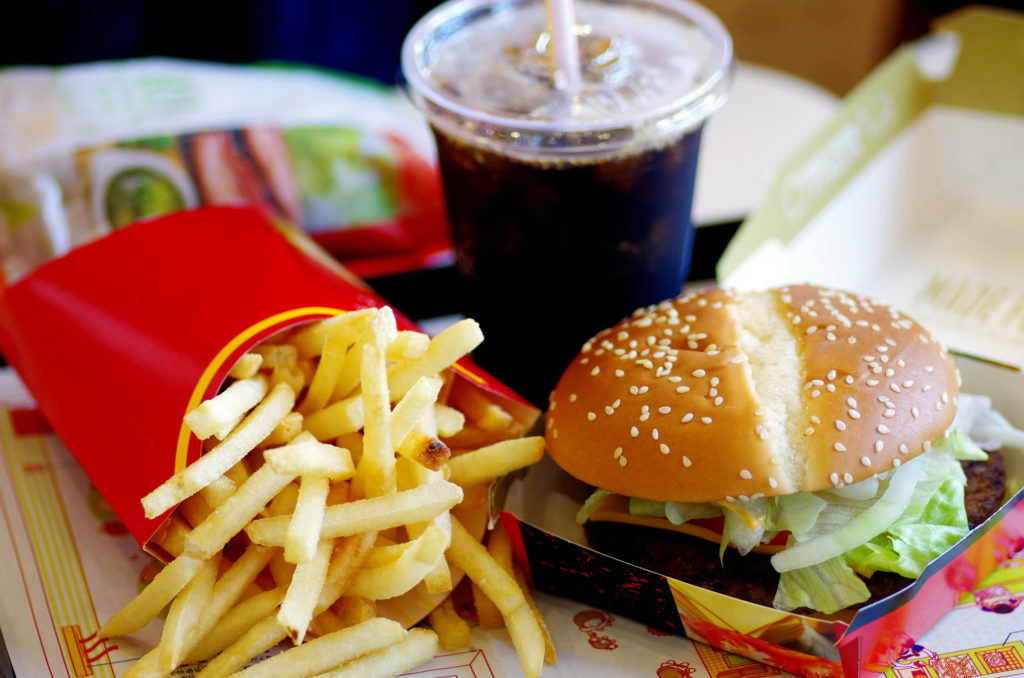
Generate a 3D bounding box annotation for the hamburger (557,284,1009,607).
[{"bbox_3d":[0.070,0.024,1.120,0.119,0.067,0.115,-2,31,0],"label":"hamburger"}]

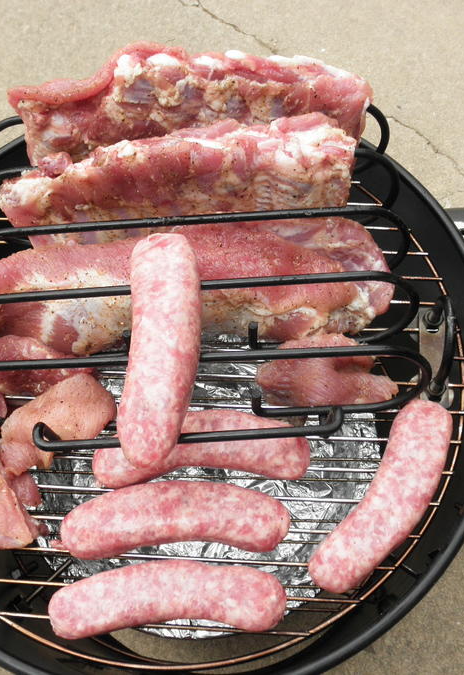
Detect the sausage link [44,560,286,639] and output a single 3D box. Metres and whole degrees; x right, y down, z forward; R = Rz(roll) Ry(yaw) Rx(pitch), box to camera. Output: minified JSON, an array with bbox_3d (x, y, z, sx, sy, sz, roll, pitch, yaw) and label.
[{"bbox_3d":[-0.035,0.157,0.429,0.141,0.036,0.046,-1,65,3],"label":"sausage link"}]

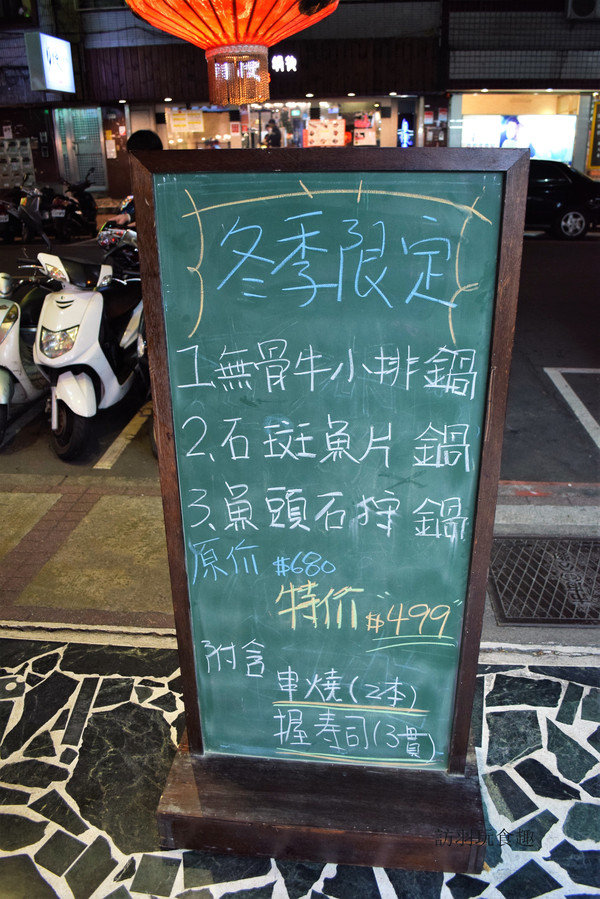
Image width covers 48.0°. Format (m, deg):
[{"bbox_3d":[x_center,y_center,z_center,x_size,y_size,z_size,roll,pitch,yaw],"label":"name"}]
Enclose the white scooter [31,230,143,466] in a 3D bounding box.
[{"bbox_3d":[-1.109,-0.720,4.027,0.680,1.100,1.760,2,24,6],"label":"white scooter"}]

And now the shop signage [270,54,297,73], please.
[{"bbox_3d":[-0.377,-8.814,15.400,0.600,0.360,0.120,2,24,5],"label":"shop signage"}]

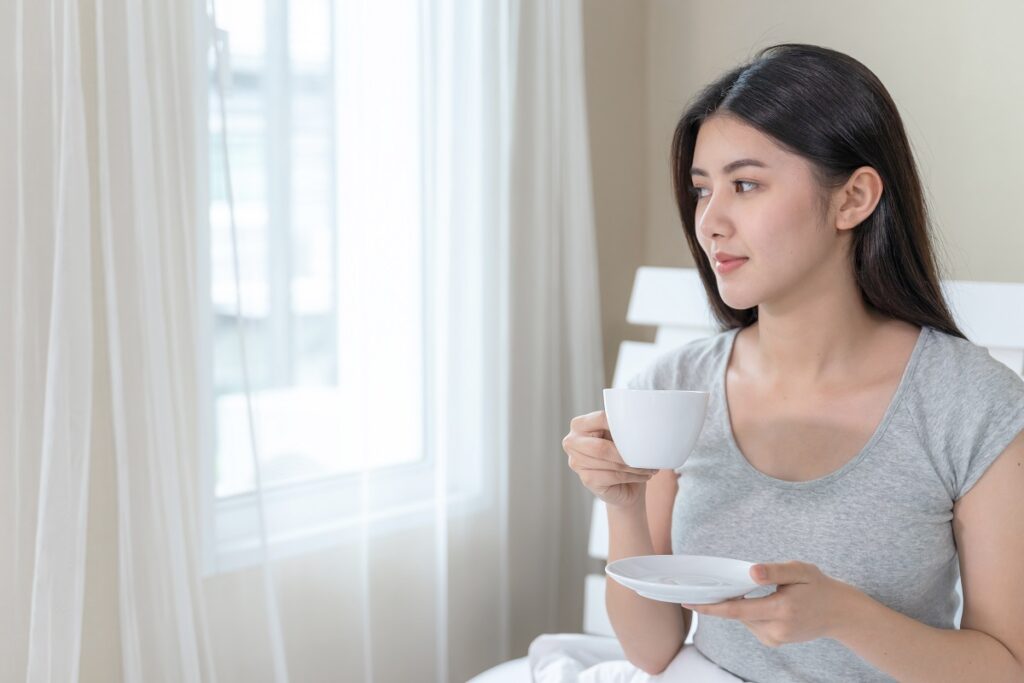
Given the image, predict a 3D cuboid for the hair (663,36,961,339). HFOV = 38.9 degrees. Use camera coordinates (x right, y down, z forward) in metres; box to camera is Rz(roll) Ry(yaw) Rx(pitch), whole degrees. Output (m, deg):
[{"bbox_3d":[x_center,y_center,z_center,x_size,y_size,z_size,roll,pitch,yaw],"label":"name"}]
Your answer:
[{"bbox_3d":[0.294,-0.129,1.355,0.255,0.300,0.200,-1,3,-30],"label":"hair"}]

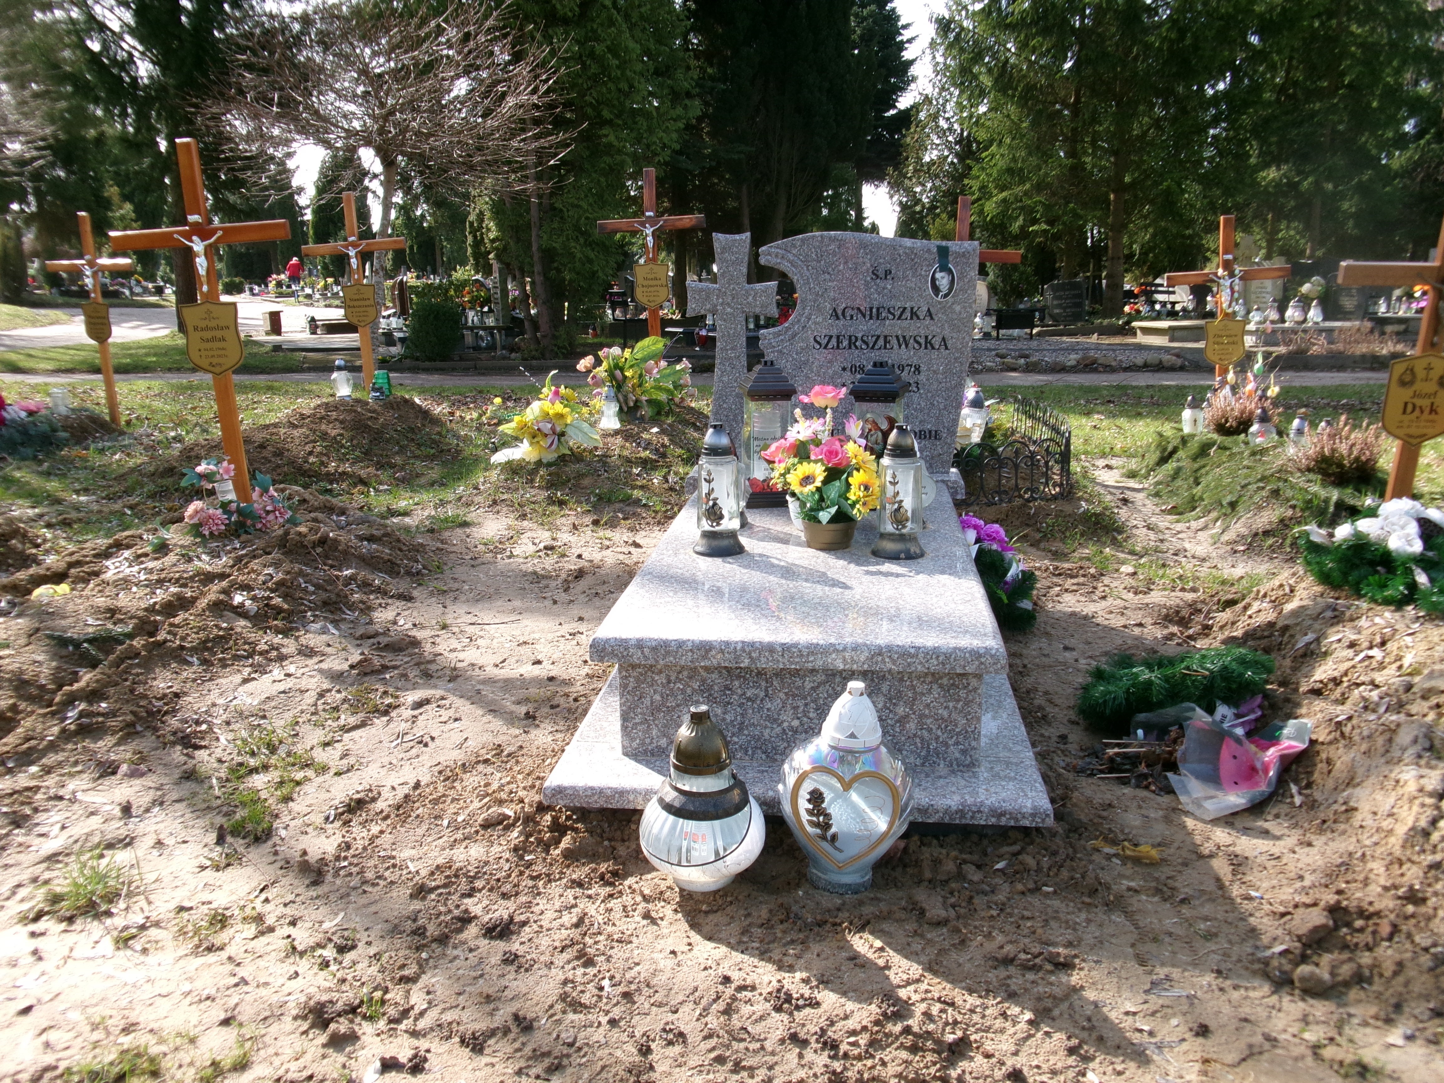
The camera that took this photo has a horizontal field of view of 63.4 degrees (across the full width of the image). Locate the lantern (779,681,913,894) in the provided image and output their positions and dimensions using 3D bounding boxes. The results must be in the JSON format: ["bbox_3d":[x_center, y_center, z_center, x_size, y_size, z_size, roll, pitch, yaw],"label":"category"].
[{"bbox_3d":[0.219,0.419,2.032,0.230,0.365,0.180,4,14,8],"label":"lantern"}]

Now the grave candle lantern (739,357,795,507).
[{"bbox_3d":[0.147,-0.335,3.566,0.150,0.438,0.150,-3,13,-9],"label":"grave candle lantern"}]

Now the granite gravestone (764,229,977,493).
[{"bbox_3d":[0.468,-0.607,3.809,0.689,0.773,0.080,1,14,7],"label":"granite gravestone"}]

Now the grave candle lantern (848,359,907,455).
[{"bbox_3d":[0.452,-0.309,3.386,0.139,0.425,0.139,4,14,17],"label":"grave candle lantern"}]

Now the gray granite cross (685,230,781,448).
[{"bbox_3d":[0.040,-0.643,4.004,0.310,0.799,0.080,1,13,7],"label":"gray granite cross"}]

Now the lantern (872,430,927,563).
[{"bbox_3d":[0.438,-0.123,2.854,0.131,0.314,0.131,2,14,12],"label":"lantern"}]

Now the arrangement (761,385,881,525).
[{"bbox_3d":[0.253,-0.205,2.958,0.295,0.363,0.240,1,14,7],"label":"arrangement"}]

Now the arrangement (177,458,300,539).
[{"bbox_3d":[-1.688,-0.148,4.080,0.370,0.230,0.260,-6,14,-22],"label":"arrangement"}]

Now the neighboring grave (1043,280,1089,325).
[{"bbox_3d":[4.558,-3.166,15.500,0.570,0.600,0.100,1,13,7],"label":"neighboring grave"}]

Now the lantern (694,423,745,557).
[{"bbox_3d":[-0.008,-0.131,2.901,0.129,0.319,0.129,-1,14,0],"label":"lantern"}]

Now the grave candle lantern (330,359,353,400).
[{"bbox_3d":[-2.336,-0.995,7.155,0.135,0.234,0.129,1,13,7],"label":"grave candle lantern"}]

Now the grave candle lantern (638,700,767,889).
[{"bbox_3d":[-0.035,0.427,1.948,0.211,0.318,0.211,-1,13,0],"label":"grave candle lantern"}]

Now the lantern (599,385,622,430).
[{"bbox_3d":[-0.632,-0.755,6.563,0.127,0.231,0.121,1,13,7],"label":"lantern"}]

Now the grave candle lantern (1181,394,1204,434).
[{"bbox_3d":[2.633,-0.716,6.517,0.120,0.205,0.114,1,13,7],"label":"grave candle lantern"}]

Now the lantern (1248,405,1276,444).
[{"bbox_3d":[2.590,-0.546,5.578,0.137,0.195,0.137,6,15,24],"label":"lantern"}]

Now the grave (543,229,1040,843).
[{"bbox_3d":[0.254,-0.262,3.073,0.959,1.116,2.143,1,13,7],"label":"grave"}]

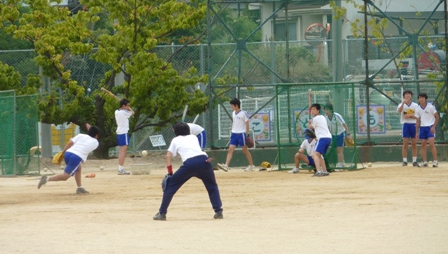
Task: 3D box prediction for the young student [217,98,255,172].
[{"bbox_3d":[0.277,0.179,64.500,0.720,1.620,0.500,-2,1,-41],"label":"young student"}]

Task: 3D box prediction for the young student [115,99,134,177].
[{"bbox_3d":[-2.196,0.217,64.600,0.350,1.700,0.430,-2,1,-25],"label":"young student"}]

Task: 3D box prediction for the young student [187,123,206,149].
[{"bbox_3d":[-0.730,0.472,62.500,0.780,1.100,0.500,-1,1,-12],"label":"young student"}]

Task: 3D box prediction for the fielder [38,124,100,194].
[{"bbox_3d":[-2.759,0.563,52.000,0.620,1.250,1.080,-1,1,40],"label":"fielder"}]

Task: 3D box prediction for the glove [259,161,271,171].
[{"bbox_3d":[0.903,0.885,64.900,0.260,0.200,0.200,-1,1,6],"label":"glove"}]

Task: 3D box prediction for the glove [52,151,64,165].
[{"bbox_3d":[-2.931,0.557,51.500,0.150,0.270,0.200,37,-7,32],"label":"glove"}]

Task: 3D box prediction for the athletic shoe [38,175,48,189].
[{"bbox_3d":[-3.185,0.974,51.300,0.120,0.270,0.100,24,0,-32],"label":"athletic shoe"}]

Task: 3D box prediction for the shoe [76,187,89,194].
[{"bbox_3d":[-2.533,1.138,52.200,0.260,0.110,0.100,-2,1,-38],"label":"shoe"}]

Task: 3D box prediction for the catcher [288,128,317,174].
[{"bbox_3d":[1.754,0.524,62.300,0.720,0.950,0.750,-1,1,27],"label":"catcher"}]

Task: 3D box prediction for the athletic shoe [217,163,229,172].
[{"bbox_3d":[-0.026,0.902,64.200,0.280,0.120,0.100,38,-8,-20],"label":"athletic shoe"}]

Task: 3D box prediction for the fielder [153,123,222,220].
[{"bbox_3d":[-0.504,0.614,40.200,0.940,1.350,0.680,-1,1,-14],"label":"fielder"}]

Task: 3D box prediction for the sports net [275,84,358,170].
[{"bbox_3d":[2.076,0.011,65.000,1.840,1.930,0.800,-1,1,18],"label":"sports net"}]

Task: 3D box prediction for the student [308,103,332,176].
[{"bbox_3d":[2.022,0.277,61.000,0.440,1.530,0.430,-1,1,35],"label":"student"}]

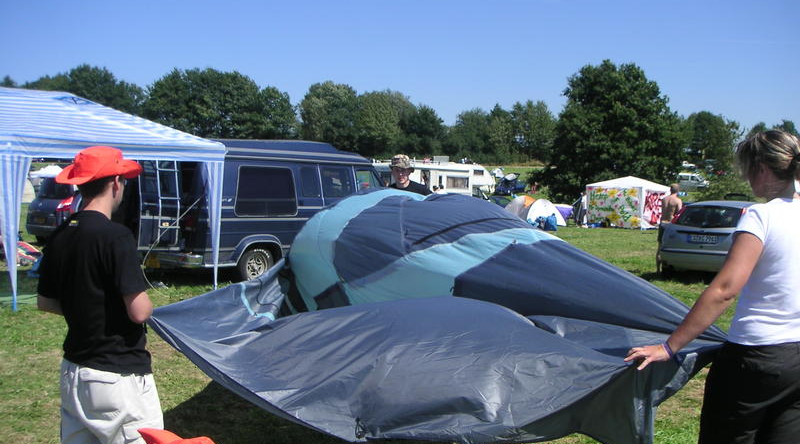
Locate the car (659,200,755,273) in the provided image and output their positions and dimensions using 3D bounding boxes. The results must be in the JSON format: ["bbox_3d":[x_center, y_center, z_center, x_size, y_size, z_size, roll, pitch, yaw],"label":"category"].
[{"bbox_3d":[6.700,0.240,17.900,1.720,1.430,4.150,3,3,32],"label":"car"}]

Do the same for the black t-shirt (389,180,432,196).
[{"bbox_3d":[0.070,-0.040,8.330,0.540,0.680,0.290,2,2,9],"label":"black t-shirt"}]

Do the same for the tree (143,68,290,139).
[{"bbox_3d":[-28.835,-16.343,138.000,22.000,15.560,16.000,1,2,0],"label":"tree"}]

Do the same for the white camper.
[{"bbox_3d":[1.750,-1.619,46.400,6.300,3.000,2.250,0,2,-28],"label":"white camper"}]

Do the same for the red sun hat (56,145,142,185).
[{"bbox_3d":[-1.232,-0.236,3.600,0.345,0.150,0.300,-7,7,-36],"label":"red sun hat"}]

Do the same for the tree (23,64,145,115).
[{"bbox_3d":[-37.842,-12.973,105.000,14.000,11.700,10.500,1,2,0],"label":"tree"}]

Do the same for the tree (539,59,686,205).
[{"bbox_3d":[16.060,-6.828,67.000,11.100,11.000,10.400,1,2,0],"label":"tree"}]

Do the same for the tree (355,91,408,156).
[{"bbox_3d":[-3.618,-16.503,155.000,9.800,13.410,9.800,1,2,0],"label":"tree"}]

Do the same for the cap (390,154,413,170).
[{"bbox_3d":[0.019,-0.558,8.300,0.220,0.150,0.260,1,2,3],"label":"cap"}]

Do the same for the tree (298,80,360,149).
[{"bbox_3d":[-12.213,-16.824,150.000,10.500,14.690,10.500,1,2,0],"label":"tree"}]

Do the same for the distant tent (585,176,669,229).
[{"bbox_3d":[11.264,-0.966,43.153,2.960,2.560,2.960,3,3,42],"label":"distant tent"}]

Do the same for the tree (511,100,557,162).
[{"bbox_3d":[20.522,-13.912,135.000,7.200,9.600,7.000,1,2,0],"label":"tree"}]

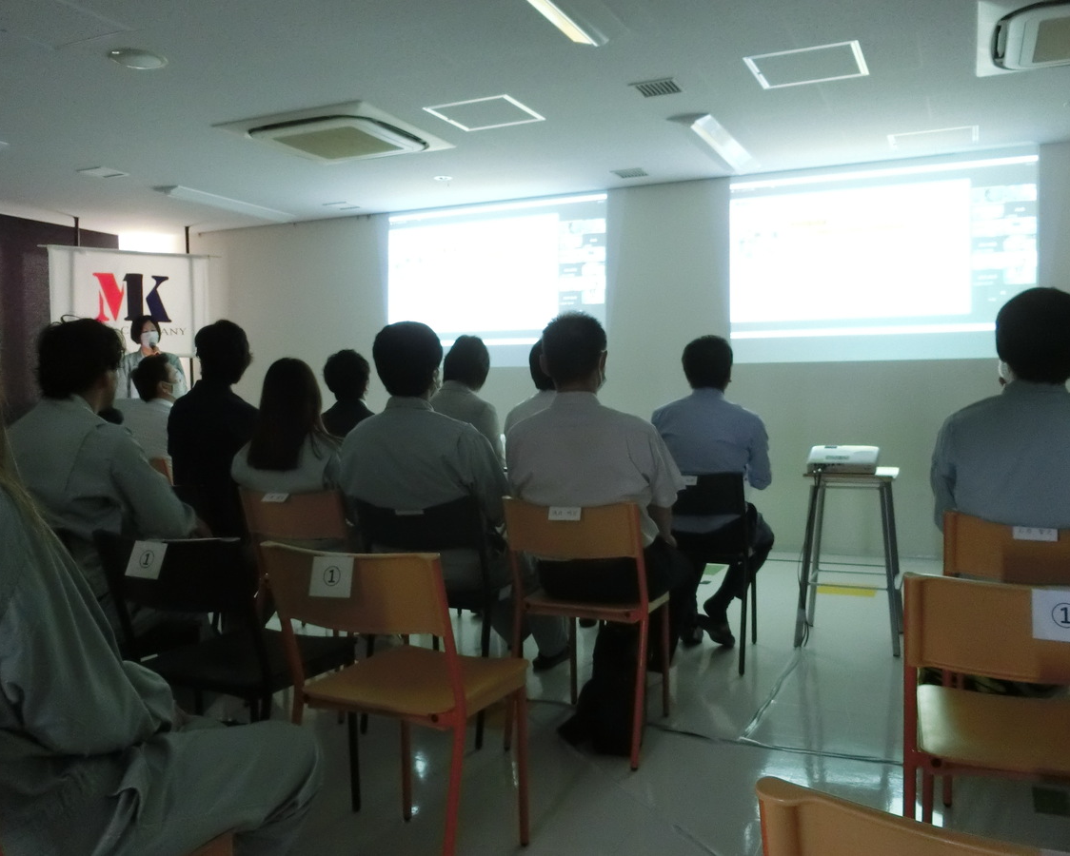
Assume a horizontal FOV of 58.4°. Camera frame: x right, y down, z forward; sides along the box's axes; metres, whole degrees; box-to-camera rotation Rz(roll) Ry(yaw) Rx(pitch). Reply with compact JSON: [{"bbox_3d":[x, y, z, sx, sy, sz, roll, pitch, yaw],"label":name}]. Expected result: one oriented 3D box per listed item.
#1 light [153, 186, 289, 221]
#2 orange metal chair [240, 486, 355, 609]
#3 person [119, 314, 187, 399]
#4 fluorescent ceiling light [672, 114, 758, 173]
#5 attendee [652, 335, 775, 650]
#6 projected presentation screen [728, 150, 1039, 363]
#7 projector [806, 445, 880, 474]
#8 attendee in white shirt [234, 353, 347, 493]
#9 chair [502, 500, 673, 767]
[{"bbox_3d":[-2.204,-1.595,6.955,0.220,0.070,1.240,0,2,24],"label":"light"},{"bbox_3d":[-0.730,0.608,3.538,0.445,0.780,0.530,0,2,24],"label":"orange metal chair"},{"bbox_3d":[-2.571,0.095,6.412,0.450,1.660,0.320,-2,2,-29],"label":"person"},{"bbox_3d":[1.112,-1.642,5.674,0.180,0.080,1.200,1,1,25],"label":"fluorescent ceiling light"},{"bbox_3d":[0.763,0.280,3.917,0.500,1.285,0.700,1,1,25],"label":"attendee"},{"bbox_3d":[2.145,-1.039,6.048,1.830,1.220,0.030,1,1,25],"label":"projected presentation screen"},{"bbox_3d":[1.308,0.127,4.098,0.290,0.080,0.240,0,10,22],"label":"projector"},{"bbox_3d":[-0.738,0.374,3.642,0.430,1.240,0.720,0,2,26],"label":"attendee in white shirt"},{"bbox_3d":[0.213,0.608,3.124,0.445,0.780,0.530,0,2,24],"label":"chair"}]

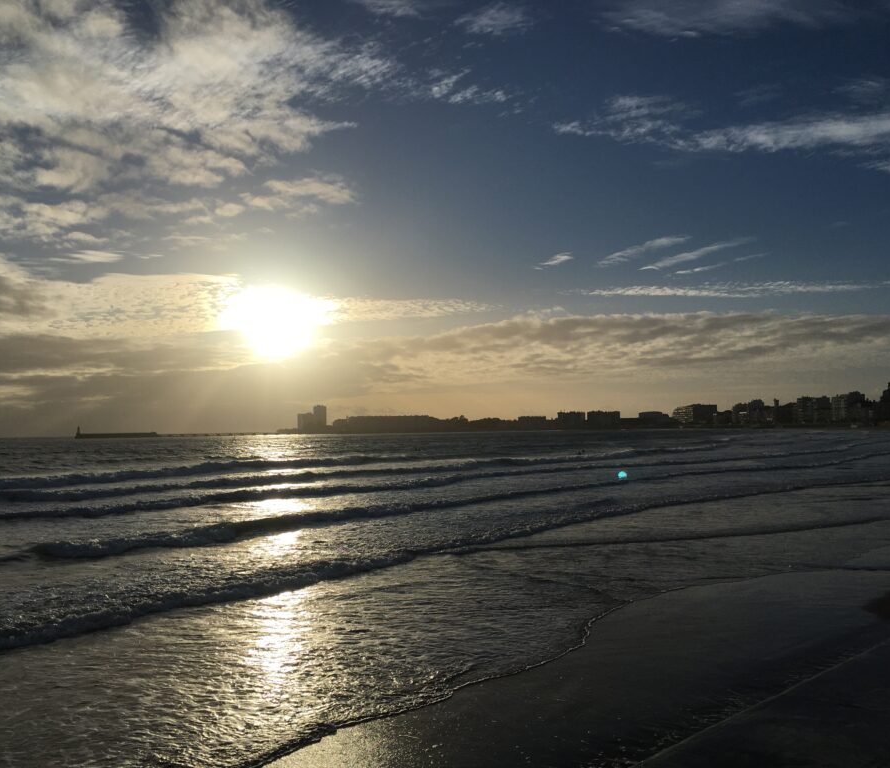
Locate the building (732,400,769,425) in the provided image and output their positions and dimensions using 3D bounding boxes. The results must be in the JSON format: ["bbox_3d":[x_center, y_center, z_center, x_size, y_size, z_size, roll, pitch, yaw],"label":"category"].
[{"bbox_3d":[321.990,29.200,905.000,19.700,26.410,33.490,1,-3,-22],"label":"building"}]

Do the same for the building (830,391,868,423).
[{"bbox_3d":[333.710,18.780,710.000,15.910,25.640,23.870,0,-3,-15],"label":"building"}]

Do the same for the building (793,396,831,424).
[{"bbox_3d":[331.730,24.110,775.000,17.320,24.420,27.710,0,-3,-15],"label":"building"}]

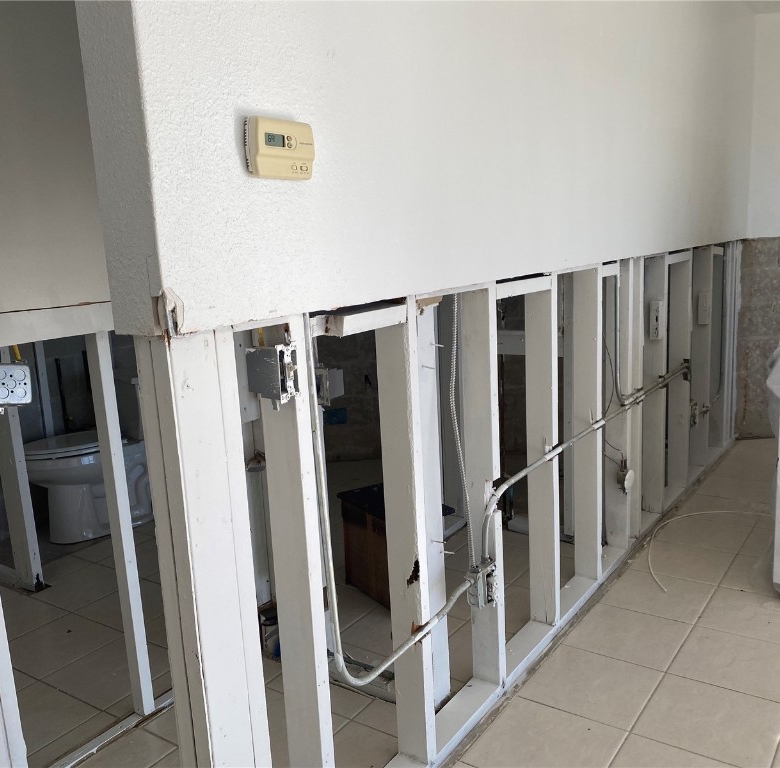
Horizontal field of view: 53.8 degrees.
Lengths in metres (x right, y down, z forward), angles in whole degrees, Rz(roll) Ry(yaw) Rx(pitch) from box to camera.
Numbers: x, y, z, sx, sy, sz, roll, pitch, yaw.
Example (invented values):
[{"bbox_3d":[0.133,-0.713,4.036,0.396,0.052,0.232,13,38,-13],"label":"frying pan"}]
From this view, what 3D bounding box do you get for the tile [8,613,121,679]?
[{"bbox_3d":[-1.172,0.931,2.733,0.333,0.010,0.333,4,13,35],"label":"tile"}]

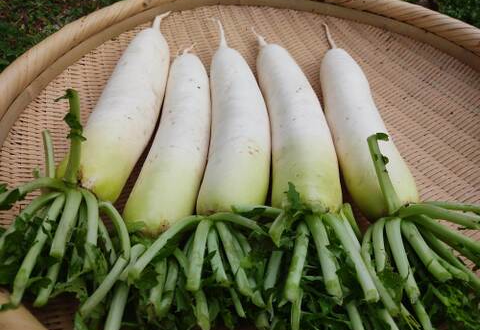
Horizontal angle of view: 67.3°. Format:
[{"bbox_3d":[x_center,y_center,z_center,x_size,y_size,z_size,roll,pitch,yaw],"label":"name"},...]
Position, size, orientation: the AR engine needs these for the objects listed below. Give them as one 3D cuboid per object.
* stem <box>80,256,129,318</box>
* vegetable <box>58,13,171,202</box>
[{"bbox_3d":[-0.114,0.102,0.304,0.008,0.008,0.054,25,68,23],"label":"stem"},{"bbox_3d":[-0.152,-0.114,0.517,0.080,0.080,0.369,2,50,4],"label":"vegetable"}]

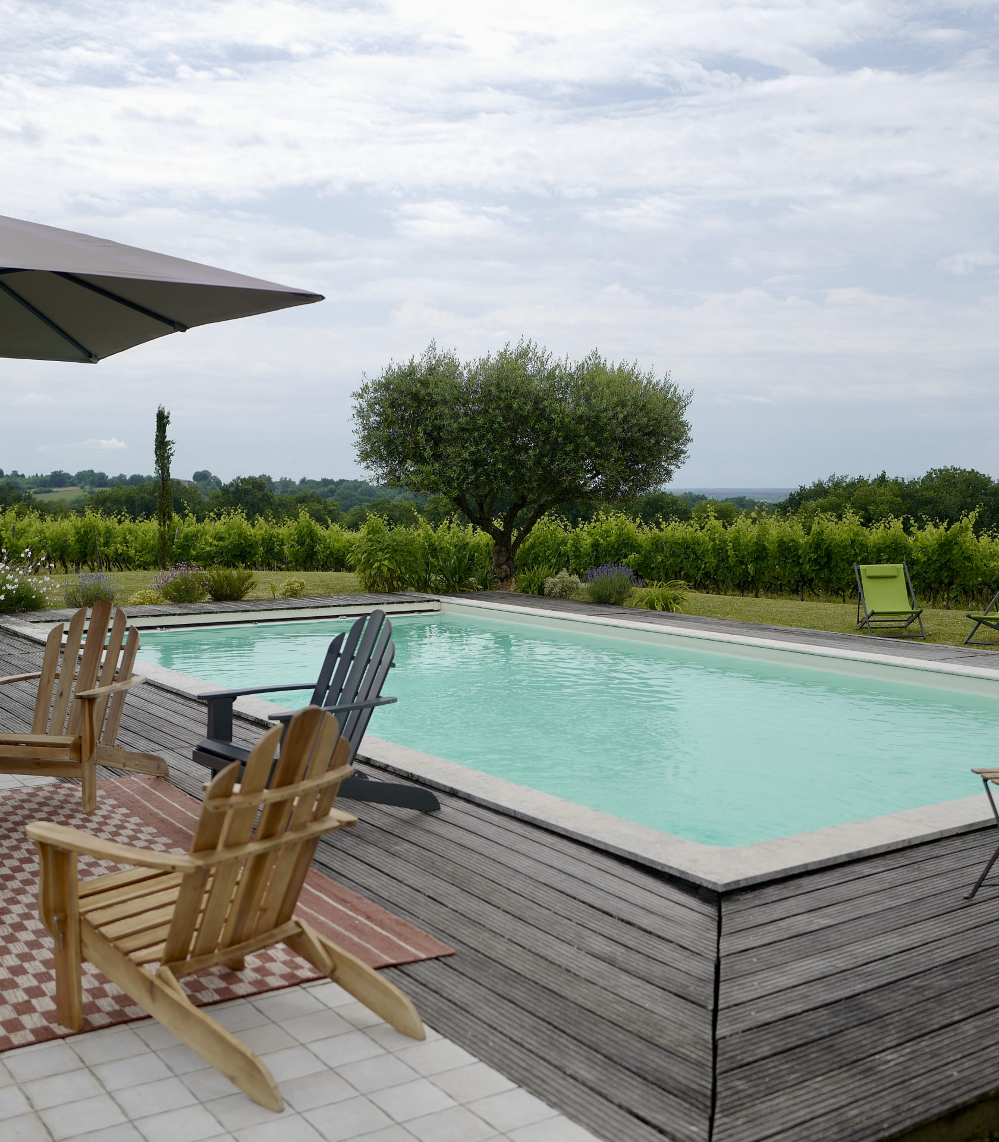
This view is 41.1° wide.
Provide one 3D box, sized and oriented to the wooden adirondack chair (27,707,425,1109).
[{"bbox_3d":[-0.726,0.801,3.653,0.930,0.920,0.710,3,5,38],"label":"wooden adirondack chair"}]

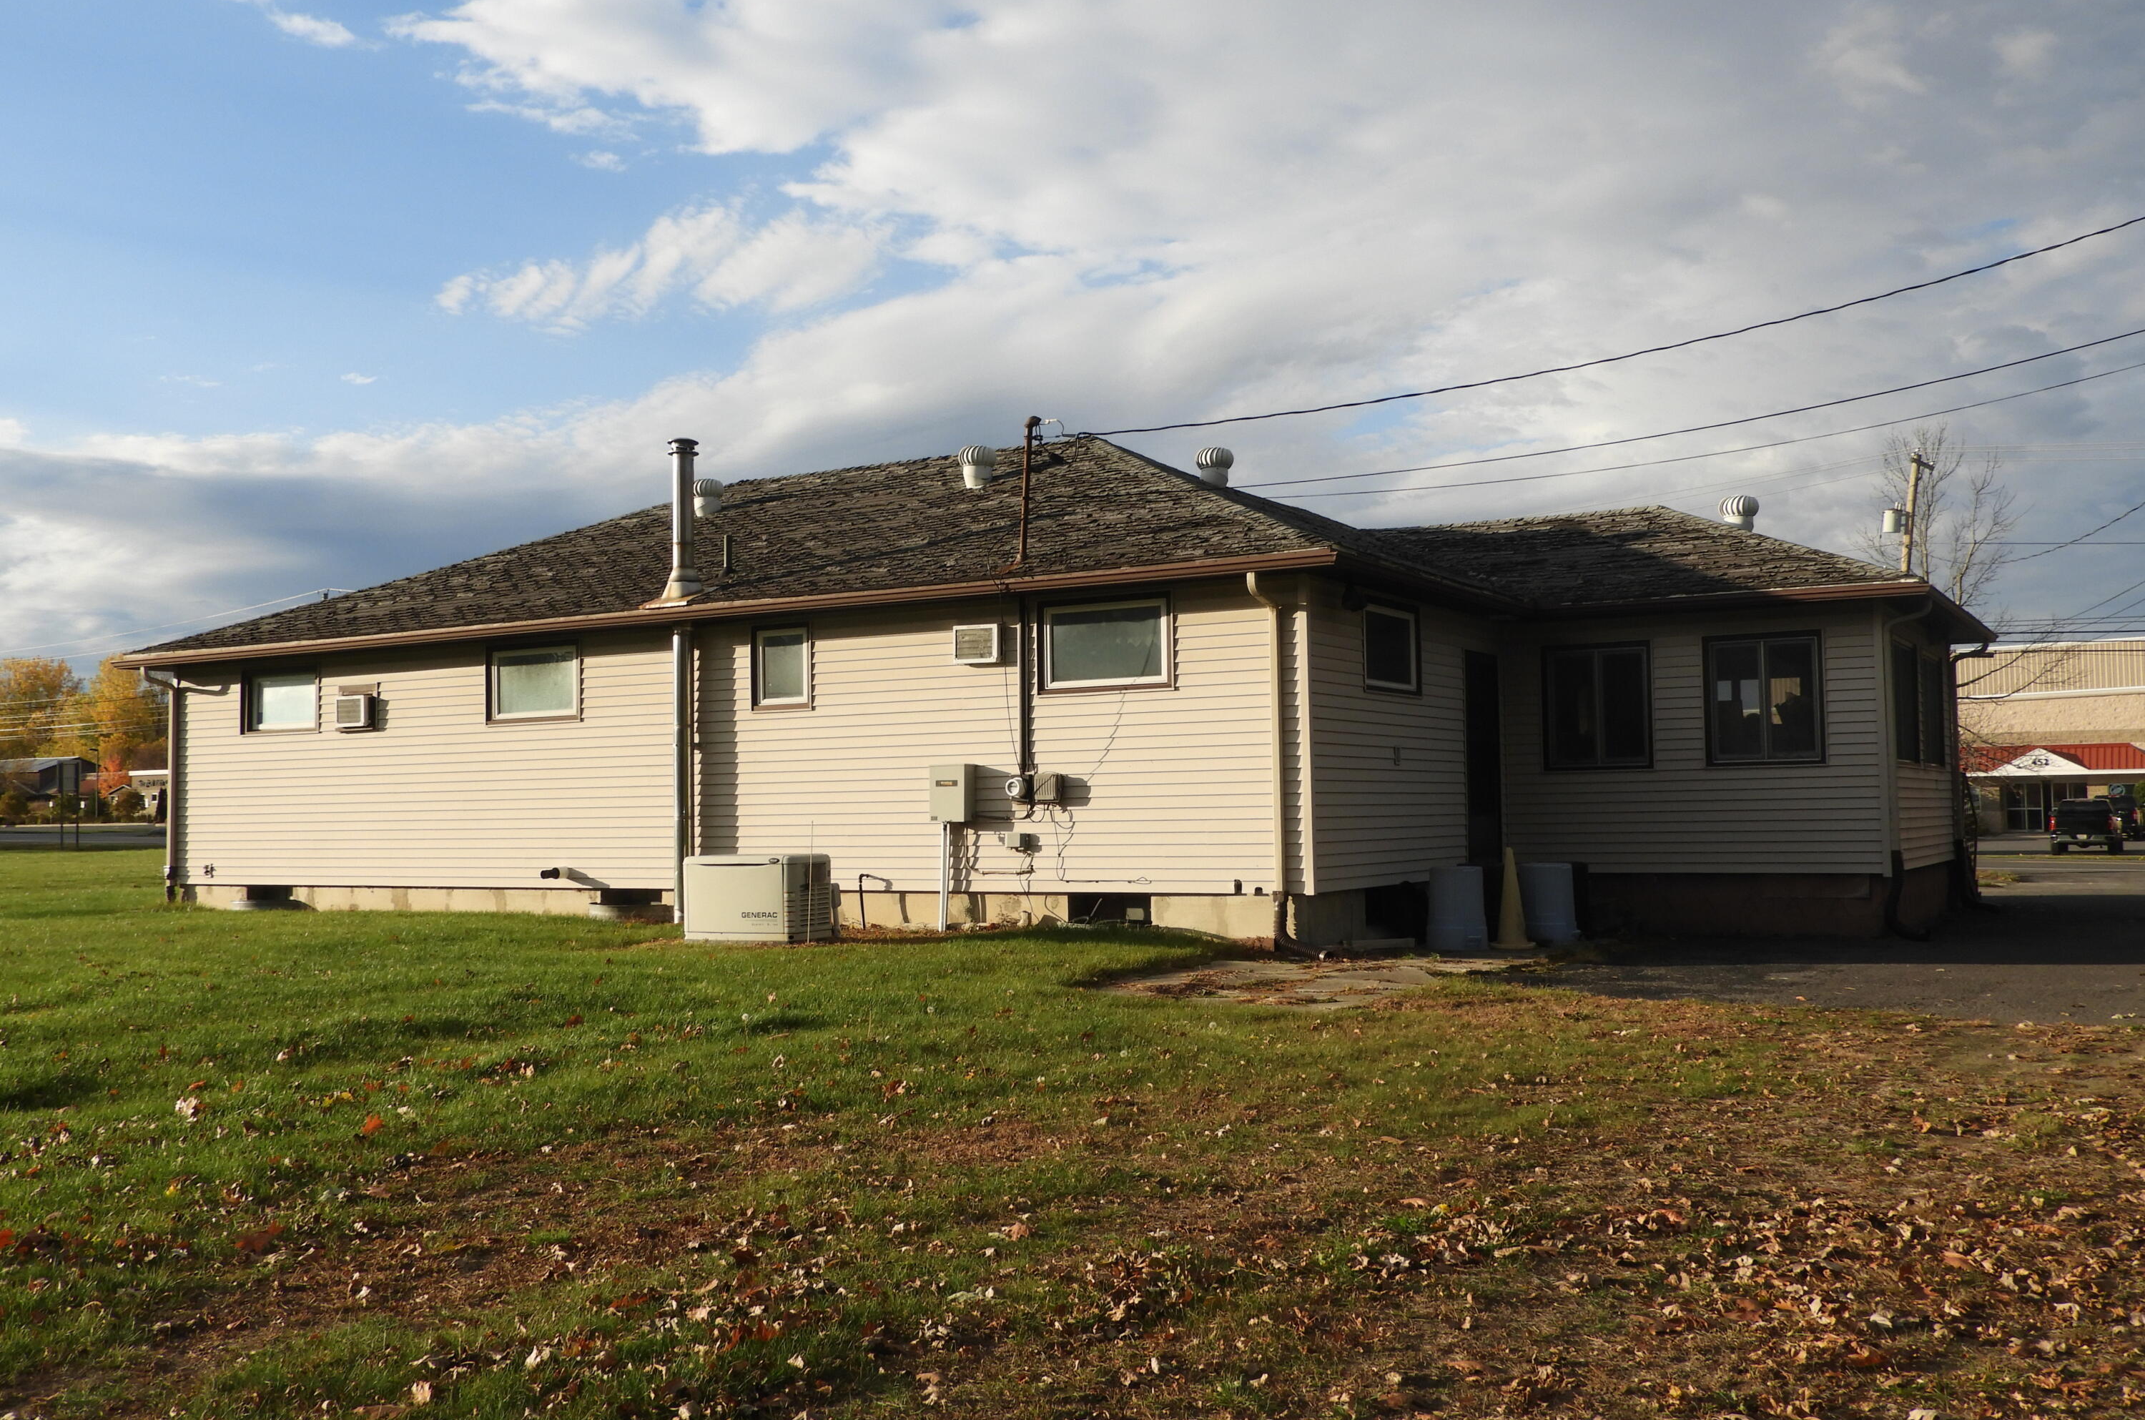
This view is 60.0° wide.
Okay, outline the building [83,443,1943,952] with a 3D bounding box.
[{"bbox_3d":[-0.280,-0.371,22.224,19.400,5.550,10.700,-3,-4,30],"label":"building"}]

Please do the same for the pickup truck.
[{"bbox_3d":[36.643,4.194,67.154,2.030,1.920,5.800,-3,-4,32],"label":"pickup truck"}]

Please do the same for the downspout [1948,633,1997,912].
[{"bbox_3d":[10.562,0.721,21.812,0.450,3.200,0.400,-3,-4,30],"label":"downspout"}]

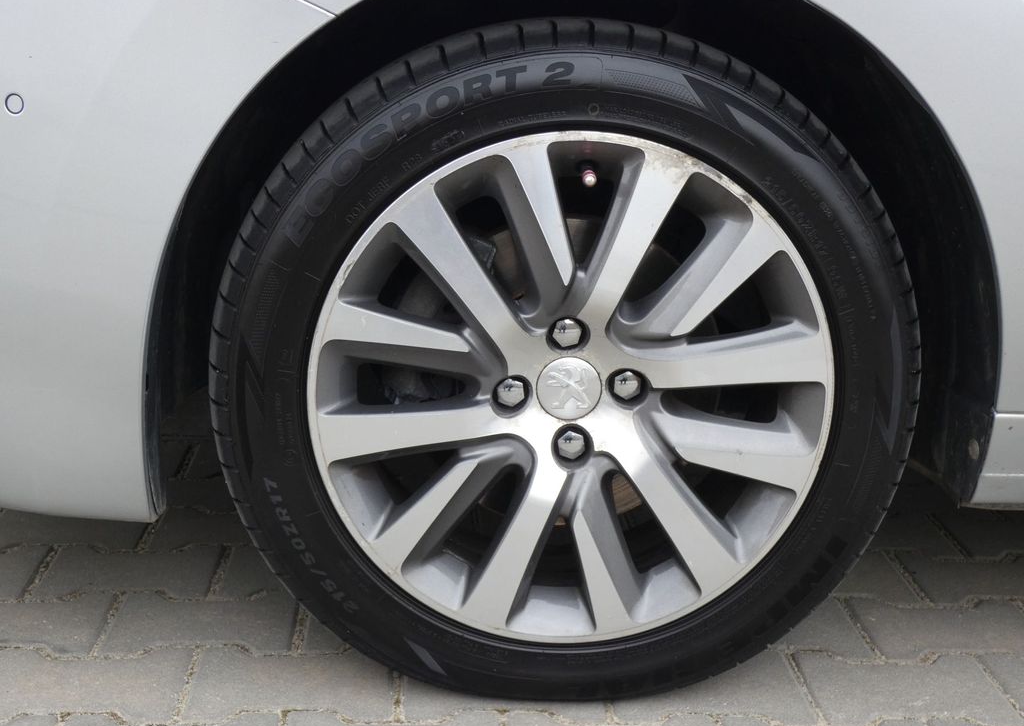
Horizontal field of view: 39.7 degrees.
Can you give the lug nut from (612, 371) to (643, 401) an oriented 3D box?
[{"bbox_3d":[0.107,0.021,1.313,0.025,0.026,0.022,-1,14,-3],"label":"lug nut"}]

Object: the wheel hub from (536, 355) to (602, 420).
[{"bbox_3d":[0.053,0.023,1.307,0.060,0.060,0.020,-1,14,-3],"label":"wheel hub"}]

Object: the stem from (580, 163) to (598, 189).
[{"bbox_3d":[0.070,-0.170,1.285,0.012,0.012,0.032,0,26,-1],"label":"stem"}]

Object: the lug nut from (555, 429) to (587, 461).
[{"bbox_3d":[0.055,0.077,1.322,0.025,0.026,0.022,-1,14,-3],"label":"lug nut"}]

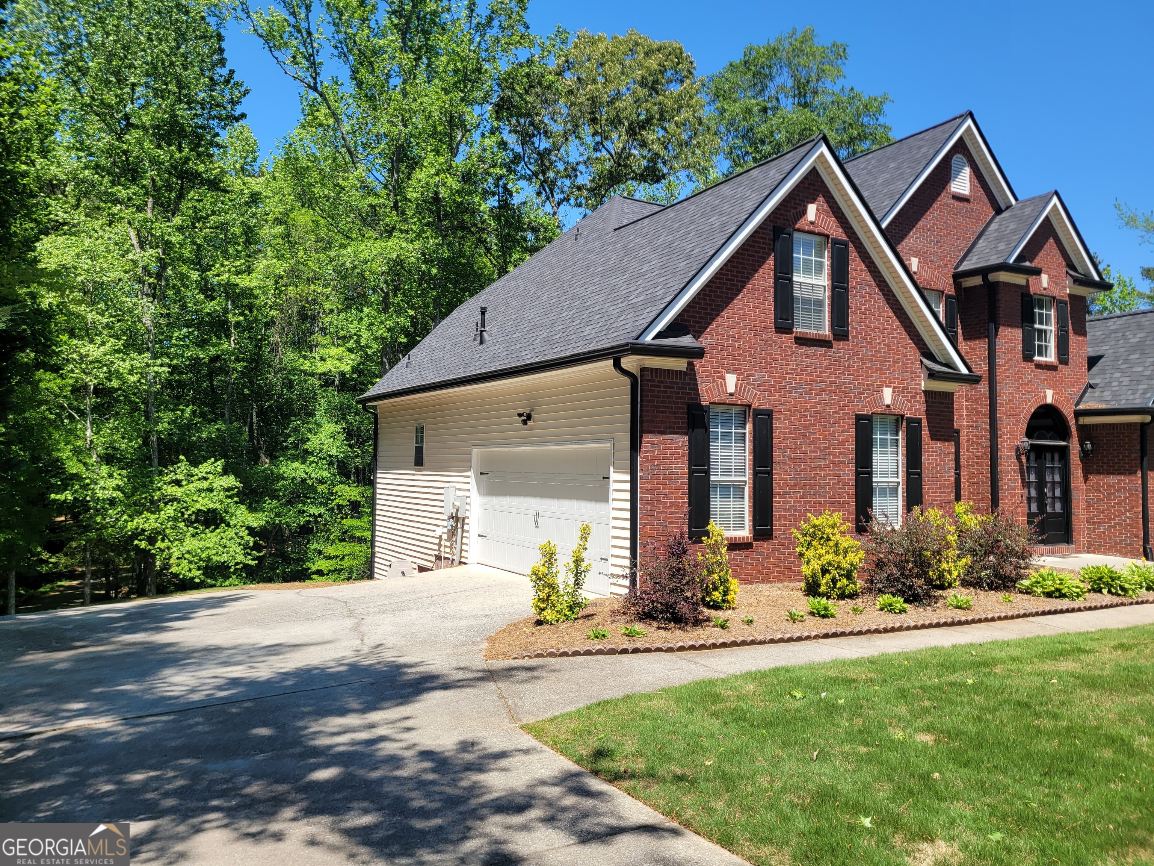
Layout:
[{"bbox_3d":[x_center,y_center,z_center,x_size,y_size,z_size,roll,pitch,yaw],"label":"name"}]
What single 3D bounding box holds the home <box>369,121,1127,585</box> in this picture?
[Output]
[{"bbox_3d":[4.939,-1.627,20.343,16.929,9.325,11.571,2,-3,-31],"label":"home"}]

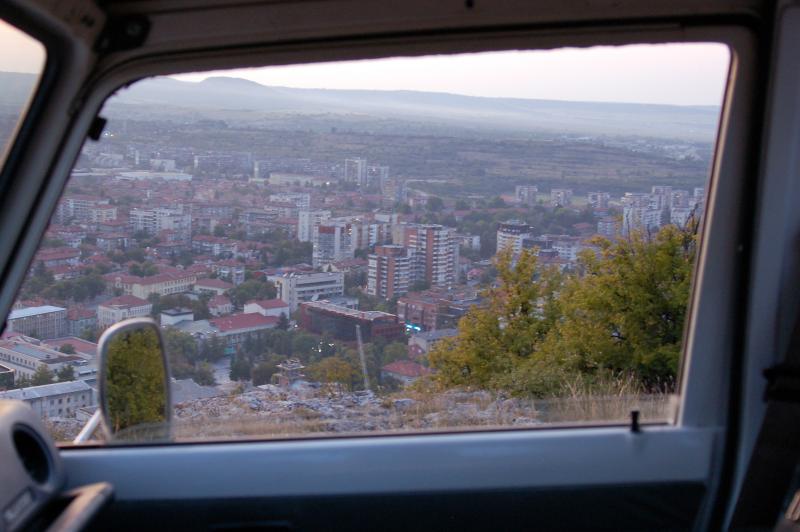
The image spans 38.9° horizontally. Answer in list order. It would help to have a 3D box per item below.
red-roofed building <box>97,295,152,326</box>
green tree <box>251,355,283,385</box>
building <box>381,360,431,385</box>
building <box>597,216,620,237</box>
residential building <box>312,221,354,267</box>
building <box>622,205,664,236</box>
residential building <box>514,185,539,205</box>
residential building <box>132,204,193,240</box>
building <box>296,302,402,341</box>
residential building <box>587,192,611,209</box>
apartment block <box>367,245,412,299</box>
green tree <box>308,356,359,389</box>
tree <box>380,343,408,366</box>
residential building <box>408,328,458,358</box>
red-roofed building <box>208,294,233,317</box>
[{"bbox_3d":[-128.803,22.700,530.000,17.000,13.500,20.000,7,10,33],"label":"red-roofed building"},{"bbox_3d":[-50.690,39.490,430.000,11.500,11.500,11.500,2,8,0],"label":"green tree"},{"bbox_3d":[2.310,38.160,402.000,13.500,7.000,10.000,7,10,30],"label":"building"},{"bbox_3d":[184.120,-33.120,1000.000,19.000,19.000,13.000,5,9,15],"label":"building"},{"bbox_3d":[-45.920,-14.850,782.000,23.000,33.000,16.000,10,11,41],"label":"residential building"},{"bbox_3d":[223.170,-39.950,1040.000,19.000,29.000,29.000,10,11,43],"label":"building"},{"bbox_3d":[145.780,-81.250,1305.000,18.500,24.000,18.500,10,11,41],"label":"residential building"},{"bbox_3d":[-175.231,-31.740,832.000,44.000,25.000,13.500,4,9,11],"label":"residential building"},{"bbox_3d":[-24.720,27.680,556.570,48.340,12.040,18.710,10,11,43],"label":"building"},{"bbox_3d":[212.103,-69.454,1210.000,21.000,20.000,16.000,4,9,14],"label":"residential building"},{"bbox_3d":[-6.450,3.610,673.230,19.370,29.420,15.840,9,10,41],"label":"apartment block"},{"bbox_3d":[-21.760,34.970,365.000,16.000,11.500,15.000,2,8,0],"label":"green tree"},{"bbox_3d":[-2.186,35.765,450.000,11.000,11.000,11.000,2,8,0],"label":"tree"},{"bbox_3d":[15.990,35.060,523.490,10.850,9.630,25.050,9,10,39],"label":"residential building"},{"bbox_3d":[-90.920,20.200,572.000,9.500,9.000,7.800,-6,12,-44],"label":"red-roofed building"}]

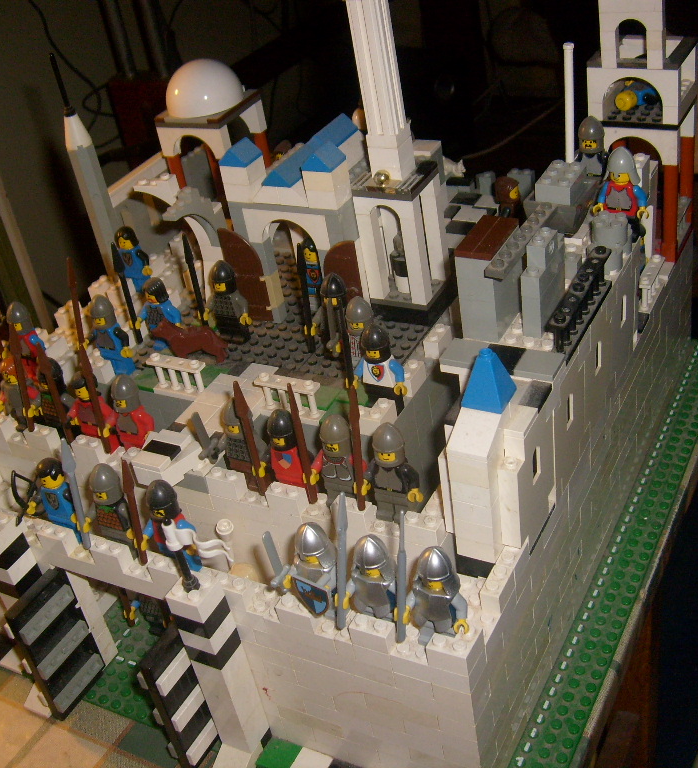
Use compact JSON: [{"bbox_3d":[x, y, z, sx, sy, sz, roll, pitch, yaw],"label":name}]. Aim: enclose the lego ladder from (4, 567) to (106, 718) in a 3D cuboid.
[{"bbox_3d":[-0.139,0.125,0.495,0.012,0.070,0.033,12,41,30],"label":"lego ladder"}]

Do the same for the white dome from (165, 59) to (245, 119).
[{"bbox_3d":[-0.090,-0.182,0.631,0.048,0.027,0.048,10,40,28],"label":"white dome"}]

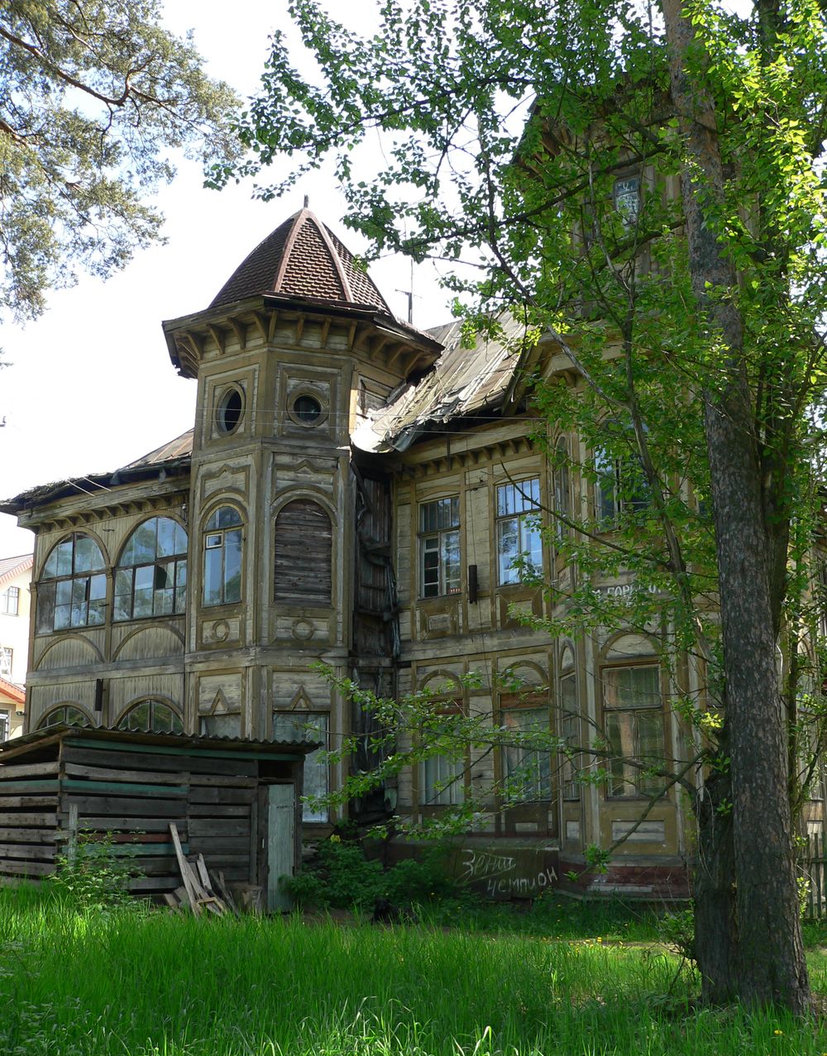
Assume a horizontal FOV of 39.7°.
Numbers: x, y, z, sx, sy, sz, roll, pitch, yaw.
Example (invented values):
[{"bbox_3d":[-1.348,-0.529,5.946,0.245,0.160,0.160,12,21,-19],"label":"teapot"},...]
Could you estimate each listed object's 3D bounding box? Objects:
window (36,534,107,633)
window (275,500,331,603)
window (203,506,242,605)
[{"bbox_3d":[-6.566,1.078,22.164,1.905,1.942,0.150,-9,-15,30],"label":"window"},{"bbox_3d":[-1.915,0.426,19.907,1.002,1.891,0.150,3,-14,-16],"label":"window"},{"bbox_3d":[-3.313,0.481,20.134,0.915,1.793,0.150,-9,-15,31],"label":"window"}]

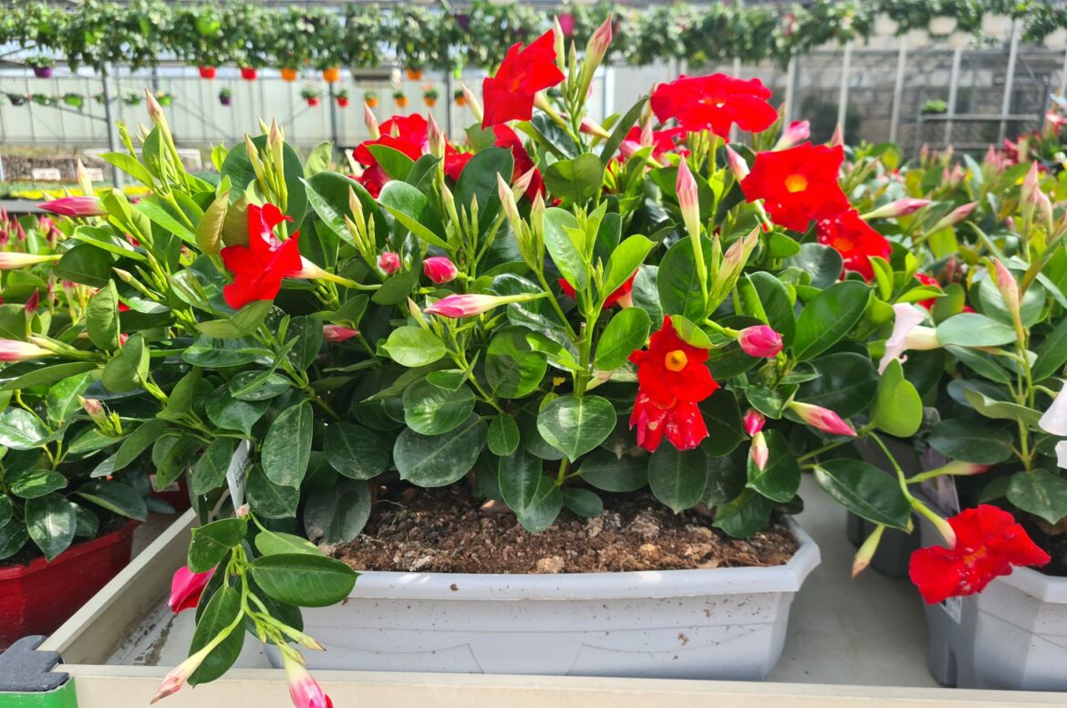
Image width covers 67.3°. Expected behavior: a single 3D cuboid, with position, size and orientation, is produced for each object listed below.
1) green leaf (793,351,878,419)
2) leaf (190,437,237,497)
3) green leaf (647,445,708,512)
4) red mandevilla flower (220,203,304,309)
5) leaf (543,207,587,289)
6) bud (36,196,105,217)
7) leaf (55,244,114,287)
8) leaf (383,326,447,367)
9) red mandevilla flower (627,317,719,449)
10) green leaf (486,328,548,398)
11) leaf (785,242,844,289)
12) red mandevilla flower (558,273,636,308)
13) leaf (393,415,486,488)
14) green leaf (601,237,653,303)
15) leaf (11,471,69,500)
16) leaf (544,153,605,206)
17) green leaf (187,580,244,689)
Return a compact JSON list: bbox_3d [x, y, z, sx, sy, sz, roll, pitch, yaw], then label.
[{"bbox_3d":[0.287,0.030,0.755,0.082,0.068,0.018,-1,-20,-7],"label":"green leaf"},{"bbox_3d":[-0.308,0.108,0.770,0.046,0.062,0.016,16,-13,19],"label":"leaf"},{"bbox_3d":[0.126,0.105,0.700,0.052,0.066,0.015,0,-18,0],"label":"green leaf"},{"bbox_3d":[-0.197,-0.071,0.585,0.038,0.075,0.066,9,3,-43],"label":"red mandevilla flower"},{"bbox_3d":[0.024,-0.082,0.620,0.033,0.068,0.015,-18,-9,-23],"label":"leaf"},{"bbox_3d":[-0.357,-0.114,0.620,0.056,0.016,0.016,3,0,-11],"label":"bud"},{"bbox_3d":[-0.392,-0.077,0.700,0.050,0.036,0.015,12,-18,-8],"label":"leaf"},{"bbox_3d":[-0.102,-0.007,0.690,0.056,0.014,0.042,-1,56,0],"label":"leaf"},{"bbox_3d":[0.113,0.025,0.645,0.074,0.105,0.045,0,3,6],"label":"red mandevilla flower"},{"bbox_3d":[-0.015,0.008,0.720,0.056,0.072,0.016,32,-12,8],"label":"green leaf"},{"bbox_3d":[0.241,-0.076,0.690,0.054,0.044,0.018,-3,-31,15],"label":"leaf"},{"bbox_3d":[0.054,-0.056,0.680,0.068,0.060,0.045,-3,28,-15],"label":"red mandevilla flower"},{"bbox_3d":[-0.083,0.086,0.710,0.090,0.068,0.018,-32,-20,-13],"label":"leaf"},{"bbox_3d":[0.073,-0.064,0.620,0.035,0.063,0.018,37,-6,16],"label":"green leaf"},{"bbox_3d":[-0.542,0.144,0.880,0.064,0.018,0.044,-10,50,-12],"label":"leaf"},{"bbox_3d":[0.035,-0.152,0.700,0.052,0.052,0.018,-2,-30,-1],"label":"leaf"},{"bbox_3d":[-0.242,0.213,0.610,0.040,0.080,0.016,18,-6,9],"label":"green leaf"}]

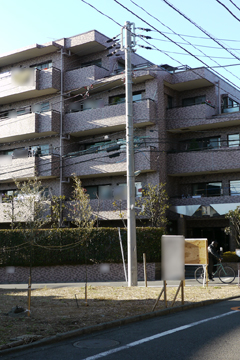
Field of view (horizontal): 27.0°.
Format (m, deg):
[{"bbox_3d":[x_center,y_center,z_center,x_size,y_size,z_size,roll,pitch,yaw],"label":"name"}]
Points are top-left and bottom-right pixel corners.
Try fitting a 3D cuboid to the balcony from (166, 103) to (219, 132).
[{"bbox_3d":[4.552,-3.850,31.824,2.700,1.380,1.400,-5,-8,34],"label":"balcony"}]

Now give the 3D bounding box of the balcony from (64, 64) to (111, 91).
[{"bbox_3d":[-2.142,-6.370,32.395,2.500,1.250,1.500,-5,-9,31],"label":"balcony"}]

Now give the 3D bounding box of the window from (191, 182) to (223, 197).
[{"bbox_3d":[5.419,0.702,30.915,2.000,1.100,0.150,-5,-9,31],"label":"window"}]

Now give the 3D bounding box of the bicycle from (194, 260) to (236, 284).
[{"bbox_3d":[3.734,3.591,19.645,1.660,1.000,0.500,1,-8,-11],"label":"bicycle"}]

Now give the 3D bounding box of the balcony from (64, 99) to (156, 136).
[{"bbox_3d":[-0.656,-3.803,31.937,6.520,1.400,1.100,-5,-8,34],"label":"balcony"}]

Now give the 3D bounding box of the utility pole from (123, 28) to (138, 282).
[{"bbox_3d":[0.411,-1.132,19.379,0.550,10.350,0.450,0,-7,0],"label":"utility pole"}]

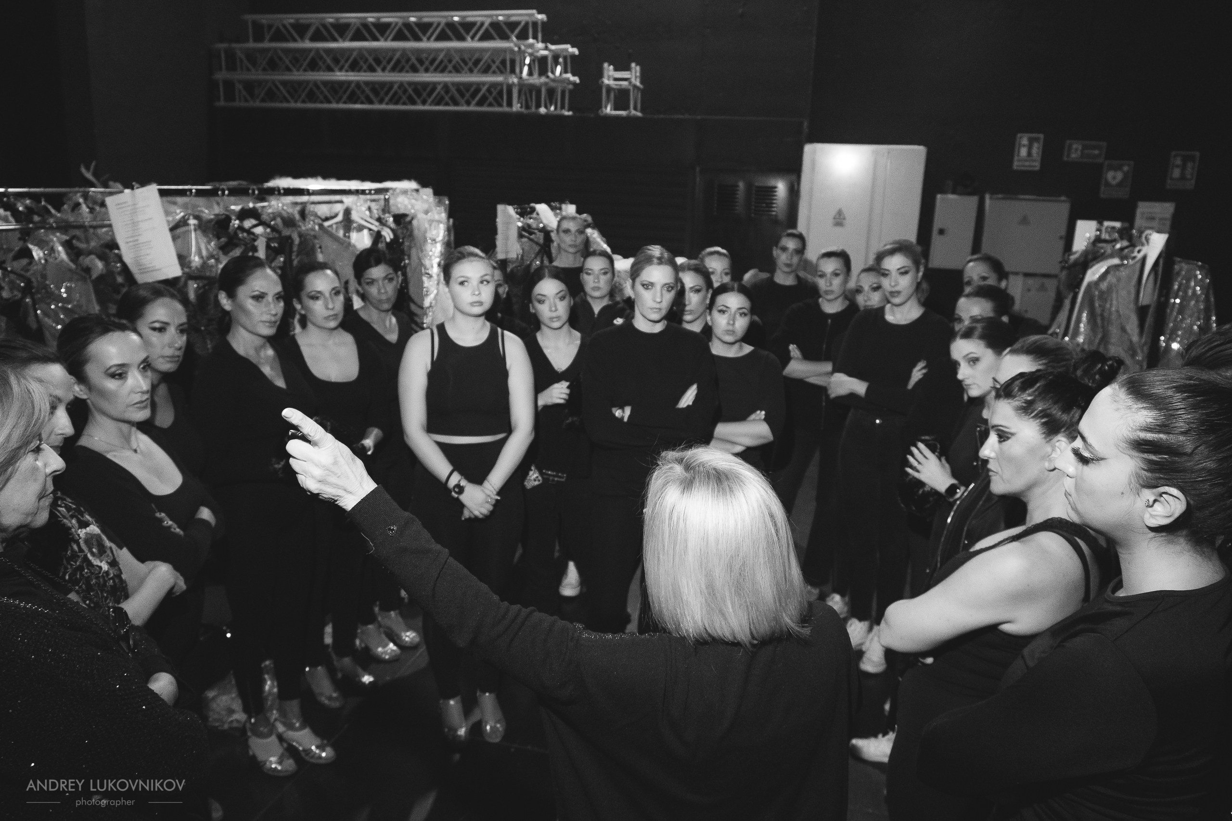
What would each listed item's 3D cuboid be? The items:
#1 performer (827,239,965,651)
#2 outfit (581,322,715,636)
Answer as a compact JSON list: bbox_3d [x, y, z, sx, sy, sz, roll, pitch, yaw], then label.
[{"bbox_3d":[1.091,0.200,3.803,0.470,1.781,0.340,6,15,15],"label":"performer"},{"bbox_3d":[0.098,0.437,3.136,0.460,1.430,0.320,3,15,2],"label":"outfit"}]

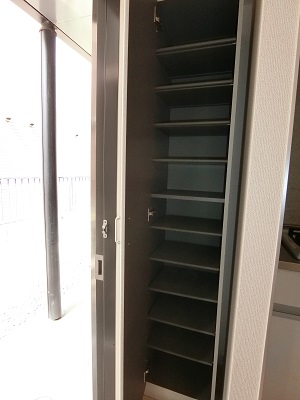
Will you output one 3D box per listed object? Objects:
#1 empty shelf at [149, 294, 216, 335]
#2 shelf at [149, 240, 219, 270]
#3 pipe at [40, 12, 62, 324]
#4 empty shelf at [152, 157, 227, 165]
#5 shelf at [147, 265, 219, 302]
[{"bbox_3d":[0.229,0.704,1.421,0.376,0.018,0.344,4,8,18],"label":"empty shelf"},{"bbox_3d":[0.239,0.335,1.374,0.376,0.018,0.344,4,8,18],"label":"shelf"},{"bbox_3d":[-0.878,-0.162,1.963,0.127,2.620,0.127,2,7,0],"label":"pipe"},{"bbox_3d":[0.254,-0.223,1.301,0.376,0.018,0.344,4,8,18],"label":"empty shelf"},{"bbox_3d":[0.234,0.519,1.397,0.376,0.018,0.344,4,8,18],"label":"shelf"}]

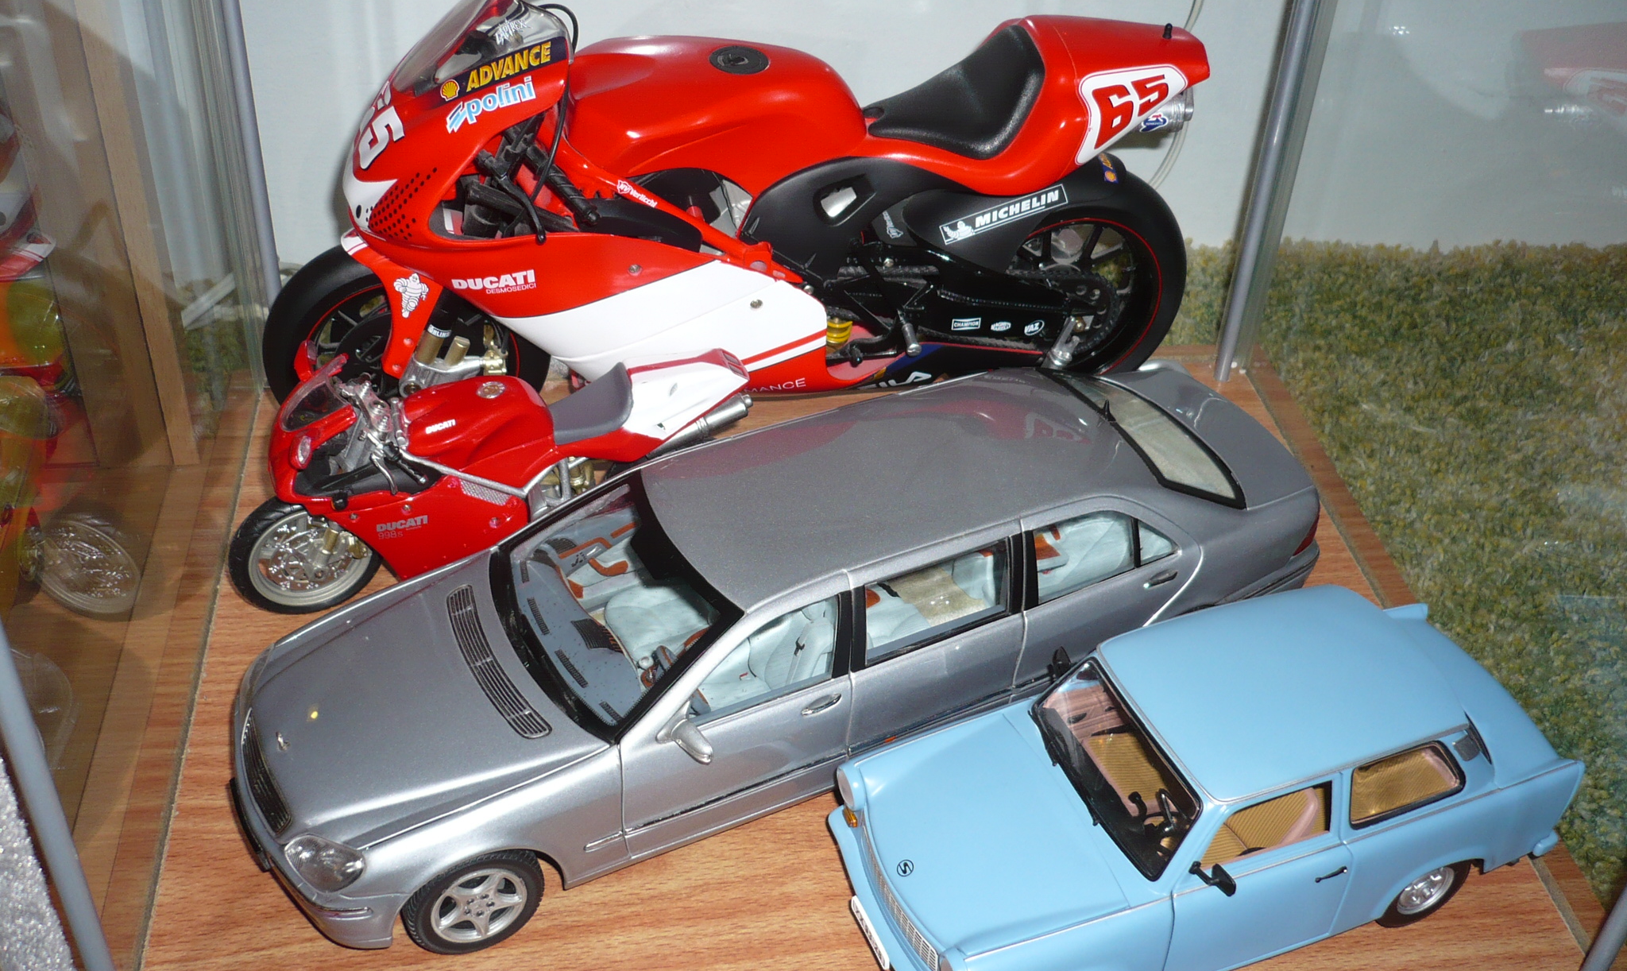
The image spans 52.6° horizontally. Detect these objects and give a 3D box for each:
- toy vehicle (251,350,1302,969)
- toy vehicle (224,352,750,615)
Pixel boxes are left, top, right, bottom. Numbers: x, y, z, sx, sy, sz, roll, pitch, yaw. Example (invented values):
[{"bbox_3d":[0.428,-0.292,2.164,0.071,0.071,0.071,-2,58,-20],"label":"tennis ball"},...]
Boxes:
[{"bbox_3d":[-0.001,0.033,0.499,0.342,0.081,0.111,-16,41,-24],"label":"toy vehicle"},{"bbox_3d":[-0.102,-0.004,0.529,0.170,0.095,0.058,-8,39,-14],"label":"toy vehicle"}]

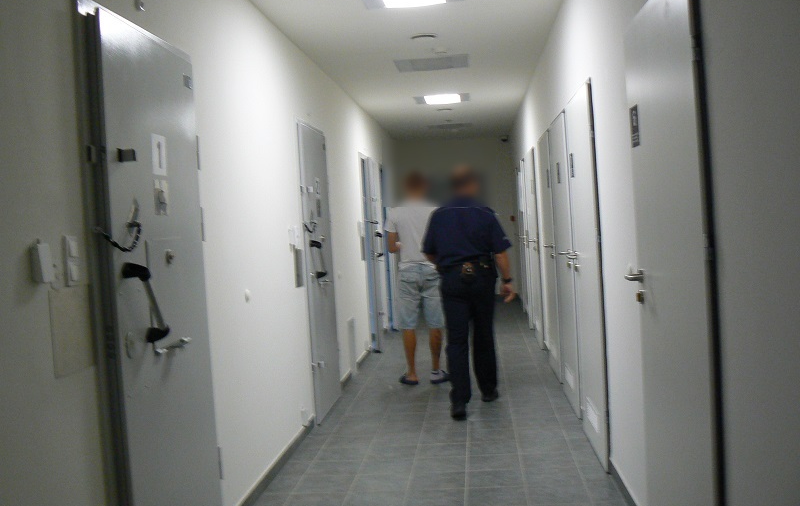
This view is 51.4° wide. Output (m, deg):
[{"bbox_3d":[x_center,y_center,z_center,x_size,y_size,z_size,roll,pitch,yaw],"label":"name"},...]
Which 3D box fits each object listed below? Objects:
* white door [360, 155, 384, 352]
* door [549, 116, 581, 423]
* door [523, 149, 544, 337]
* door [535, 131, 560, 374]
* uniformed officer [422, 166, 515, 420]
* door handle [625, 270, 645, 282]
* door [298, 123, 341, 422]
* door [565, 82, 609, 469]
[{"bbox_3d":[-0.290,0.003,9.366,0.091,2.081,1.012,-3,2,5],"label":"white door"},{"bbox_3d":[1.217,0.057,5.988,0.070,2.038,1.006,-3,2,5],"label":"door"},{"bbox_3d":[1.473,-0.062,8.878,0.070,2.038,1.027,-3,2,5],"label":"door"},{"bbox_3d":[1.323,0.008,7.164,0.070,2.038,0.997,-3,2,5],"label":"door"},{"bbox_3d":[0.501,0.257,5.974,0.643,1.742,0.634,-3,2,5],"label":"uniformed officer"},{"bbox_3d":[0.889,0.088,3.125,0.063,0.051,0.139,-3,2,5],"label":"door handle"},{"bbox_3d":[-0.614,0.129,6.267,0.085,2.090,1.027,-3,2,5],"label":"door"},{"bbox_3d":[1.112,0.104,4.832,0.070,2.038,1.003,-3,2,5],"label":"door"}]

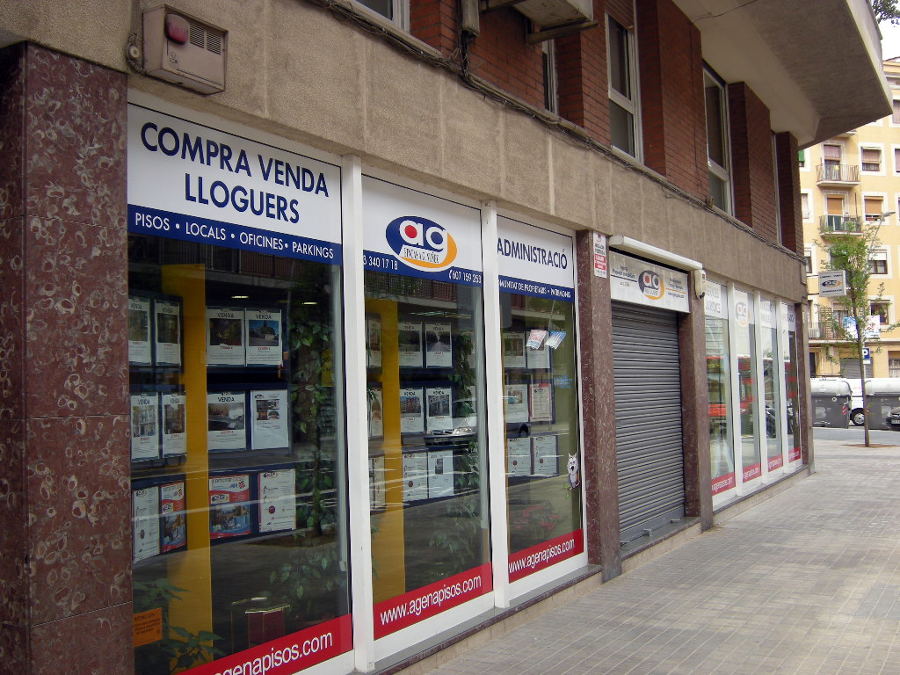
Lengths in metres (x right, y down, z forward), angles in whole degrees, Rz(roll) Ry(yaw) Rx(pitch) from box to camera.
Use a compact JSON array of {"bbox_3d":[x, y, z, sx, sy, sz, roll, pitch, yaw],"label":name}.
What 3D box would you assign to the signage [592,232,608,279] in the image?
[{"bbox_3d":[1.218,-0.658,7.925,0.020,0.345,0.280,-3,-3,30],"label":"signage"}]

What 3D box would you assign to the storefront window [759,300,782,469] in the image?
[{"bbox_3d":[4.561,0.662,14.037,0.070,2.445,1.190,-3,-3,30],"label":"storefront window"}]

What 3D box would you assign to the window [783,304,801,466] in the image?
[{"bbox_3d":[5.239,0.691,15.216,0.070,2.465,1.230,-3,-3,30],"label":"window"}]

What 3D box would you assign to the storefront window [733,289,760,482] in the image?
[{"bbox_3d":[3.845,0.611,12.794,0.070,2.465,1.180,-3,-3,30],"label":"storefront window"}]

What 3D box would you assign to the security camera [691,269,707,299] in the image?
[{"bbox_3d":[2.603,-0.545,10.229,0.118,0.300,0.150,-3,-3,30],"label":"security camera"}]

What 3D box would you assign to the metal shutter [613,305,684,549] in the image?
[{"bbox_3d":[1.838,0.773,9.206,0.080,2.090,2.110,-3,-3,30],"label":"metal shutter"}]

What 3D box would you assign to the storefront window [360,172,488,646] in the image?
[{"bbox_3d":[-0.110,0.377,5.849,0.080,2.480,1.428,-3,-3,30],"label":"storefront window"}]

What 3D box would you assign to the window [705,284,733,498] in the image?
[{"bbox_3d":[3.147,0.571,11.581,0.070,2.465,1.240,-3,-3,30],"label":"window"}]

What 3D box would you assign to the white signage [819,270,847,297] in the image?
[{"bbox_3d":[6.037,-0.832,15.626,0.400,0.430,0.150,-3,-3,30],"label":"white signage"}]

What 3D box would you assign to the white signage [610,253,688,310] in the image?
[{"bbox_3d":[1.883,-0.483,9.130,0.060,0.408,2.270,-3,-3,30],"label":"white signage"}]

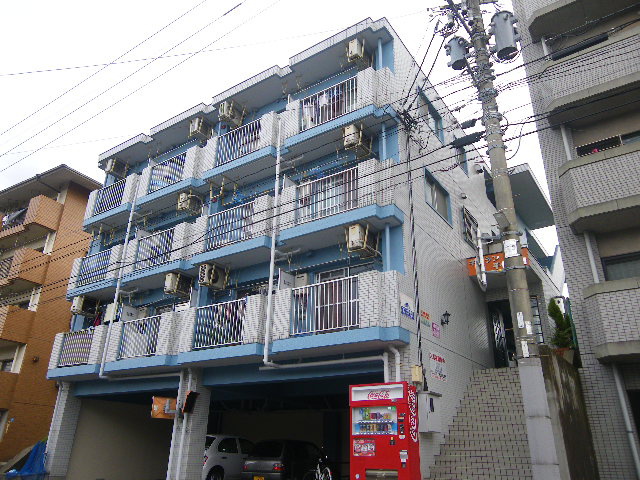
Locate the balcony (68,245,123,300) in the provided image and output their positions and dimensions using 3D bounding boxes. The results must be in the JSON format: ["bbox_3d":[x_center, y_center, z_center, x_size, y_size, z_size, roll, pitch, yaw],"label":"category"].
[{"bbox_3d":[-7.046,1.211,17.138,2.816,1.402,1.006,-14,-28,32],"label":"balcony"}]

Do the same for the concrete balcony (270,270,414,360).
[{"bbox_3d":[0.455,1.700,11.231,3.037,1.402,1.006,-14,-28,32],"label":"concrete balcony"}]

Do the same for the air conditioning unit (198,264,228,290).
[{"bbox_3d":[-2.979,1.077,14.486,0.270,0.540,0.740,-14,-28,32],"label":"air conditioning unit"}]

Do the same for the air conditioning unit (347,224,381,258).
[{"bbox_3d":[0.997,0.051,11.907,0.270,0.540,0.740,-14,-28,32],"label":"air conditioning unit"}]

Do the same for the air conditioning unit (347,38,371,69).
[{"bbox_3d":[1.082,-4.815,13.628,0.274,0.543,0.759,-14,-28,32],"label":"air conditioning unit"}]

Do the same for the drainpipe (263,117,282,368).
[{"bbox_3d":[-1.186,-0.286,13.286,0.103,6.971,0.103,-14,-28,32],"label":"drainpipe"}]

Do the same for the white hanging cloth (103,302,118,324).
[{"bbox_3d":[-6.802,2.426,16.985,0.425,0.612,0.217,-14,-28,32],"label":"white hanging cloth"}]

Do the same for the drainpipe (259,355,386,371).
[{"bbox_3d":[-0.048,2.690,11.250,3.339,0.101,0.101,-14,-28,32],"label":"drainpipe"}]

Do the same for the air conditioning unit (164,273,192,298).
[{"bbox_3d":[-4.007,1.355,14.753,0.274,0.543,0.759,-14,-28,32],"label":"air conditioning unit"}]

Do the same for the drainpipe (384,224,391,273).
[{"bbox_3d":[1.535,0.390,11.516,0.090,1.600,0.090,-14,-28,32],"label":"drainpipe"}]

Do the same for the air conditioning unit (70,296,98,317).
[{"bbox_3d":[-8.024,2.322,17.786,0.270,0.540,0.740,-14,-28,32],"label":"air conditioning unit"}]

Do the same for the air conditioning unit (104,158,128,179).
[{"bbox_3d":[-7.761,-2.686,19.866,0.270,0.540,0.740,-14,-28,32],"label":"air conditioning unit"}]

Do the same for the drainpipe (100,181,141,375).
[{"bbox_3d":[-6.398,0.911,16.736,0.103,6.914,0.103,-14,-28,32],"label":"drainpipe"}]

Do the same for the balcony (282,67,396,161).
[{"bbox_3d":[0.567,-3.147,13.356,3.037,1.402,1.006,-14,-28,32],"label":"balcony"}]

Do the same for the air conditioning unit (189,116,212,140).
[{"bbox_3d":[-3.846,-3.511,16.848,0.274,0.543,0.759,-14,-28,32],"label":"air conditioning unit"}]

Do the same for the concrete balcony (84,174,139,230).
[{"bbox_3d":[-6.991,-1.199,18.194,2.816,1.402,1.006,-14,-28,32],"label":"concrete balcony"}]

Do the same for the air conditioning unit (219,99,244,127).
[{"bbox_3d":[-2.740,-3.838,16.065,0.274,0.543,0.759,-14,-28,32],"label":"air conditioning unit"}]

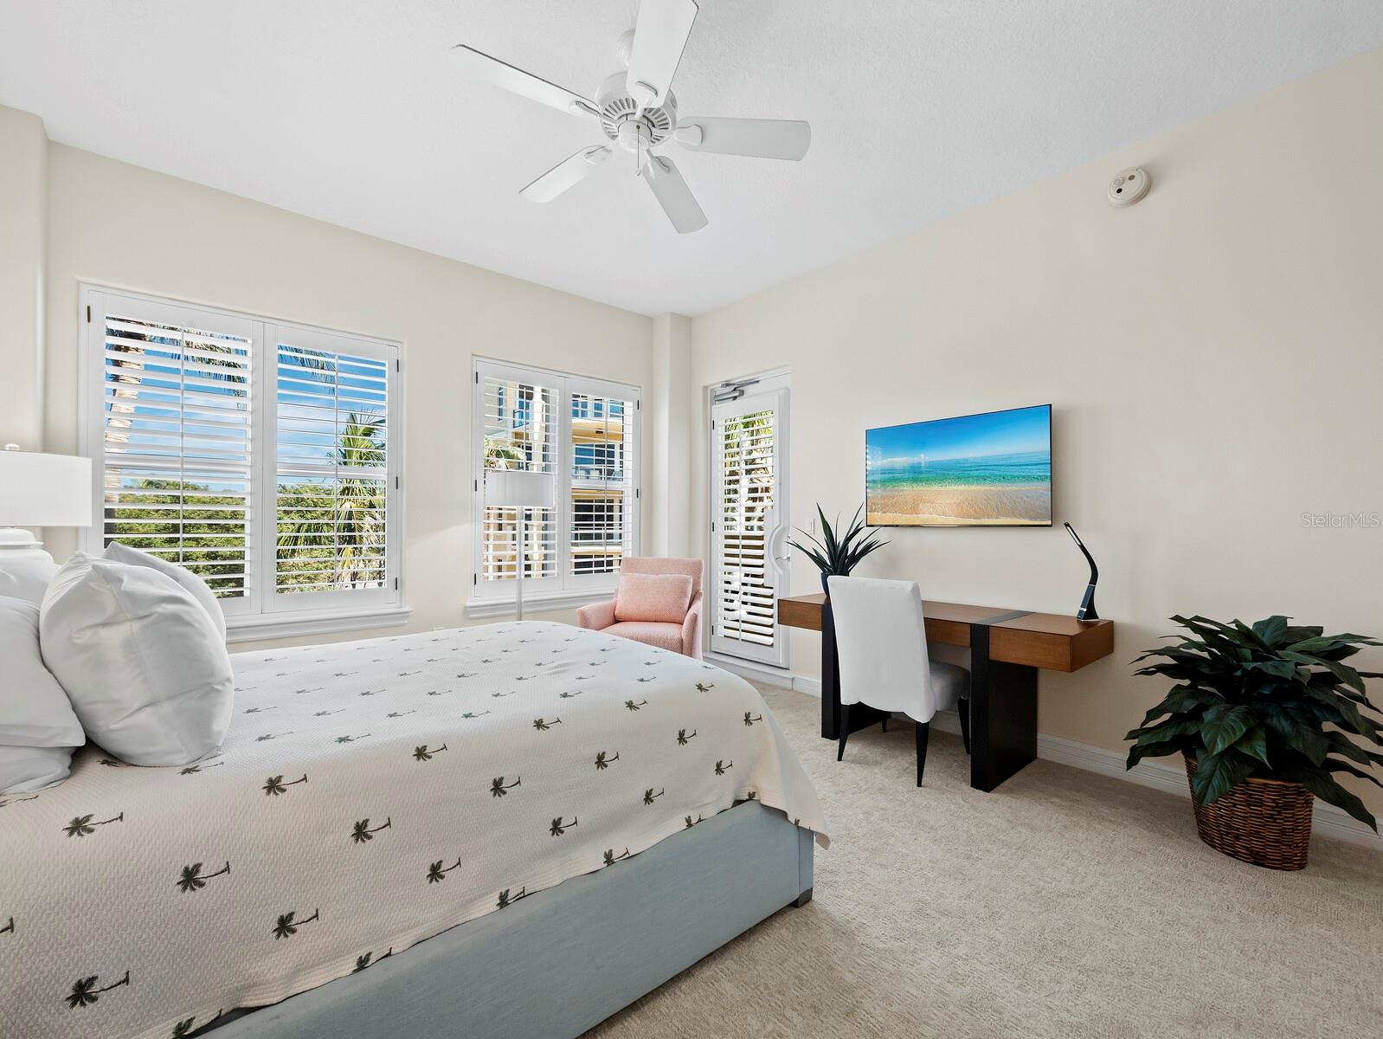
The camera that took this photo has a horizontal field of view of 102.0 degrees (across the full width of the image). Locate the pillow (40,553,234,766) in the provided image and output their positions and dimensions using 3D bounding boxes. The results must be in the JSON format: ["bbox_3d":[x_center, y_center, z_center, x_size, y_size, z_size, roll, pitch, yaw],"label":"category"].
[{"bbox_3d":[-1.326,0.315,1.360,0.260,0.500,0.520,-30,19,-38],"label":"pillow"}]

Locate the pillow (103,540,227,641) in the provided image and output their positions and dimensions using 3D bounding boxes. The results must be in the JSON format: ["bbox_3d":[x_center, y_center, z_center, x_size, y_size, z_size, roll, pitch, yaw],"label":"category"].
[{"bbox_3d":[-1.651,0.314,1.727,0.260,0.500,0.520,-30,19,-38],"label":"pillow"}]

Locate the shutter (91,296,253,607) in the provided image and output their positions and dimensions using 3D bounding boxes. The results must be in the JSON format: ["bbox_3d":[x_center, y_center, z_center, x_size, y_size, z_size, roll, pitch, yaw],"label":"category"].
[{"bbox_3d":[-2.612,-0.284,2.862,0.642,1.610,0.060,0,-1,-41],"label":"shutter"}]

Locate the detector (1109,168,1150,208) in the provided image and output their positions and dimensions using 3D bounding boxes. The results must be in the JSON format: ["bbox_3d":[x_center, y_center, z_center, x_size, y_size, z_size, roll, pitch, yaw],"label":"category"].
[{"bbox_3d":[2.046,-1.562,2.623,0.055,0.145,0.145,1,-1,-43],"label":"detector"}]

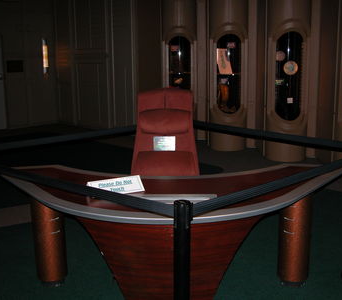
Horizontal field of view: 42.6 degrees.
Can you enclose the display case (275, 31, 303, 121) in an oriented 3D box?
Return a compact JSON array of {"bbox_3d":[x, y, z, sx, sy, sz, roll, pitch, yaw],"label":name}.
[{"bbox_3d":[1.675,-1.038,6.223,0.372,1.219,0.280,2,12,15],"label":"display case"}]

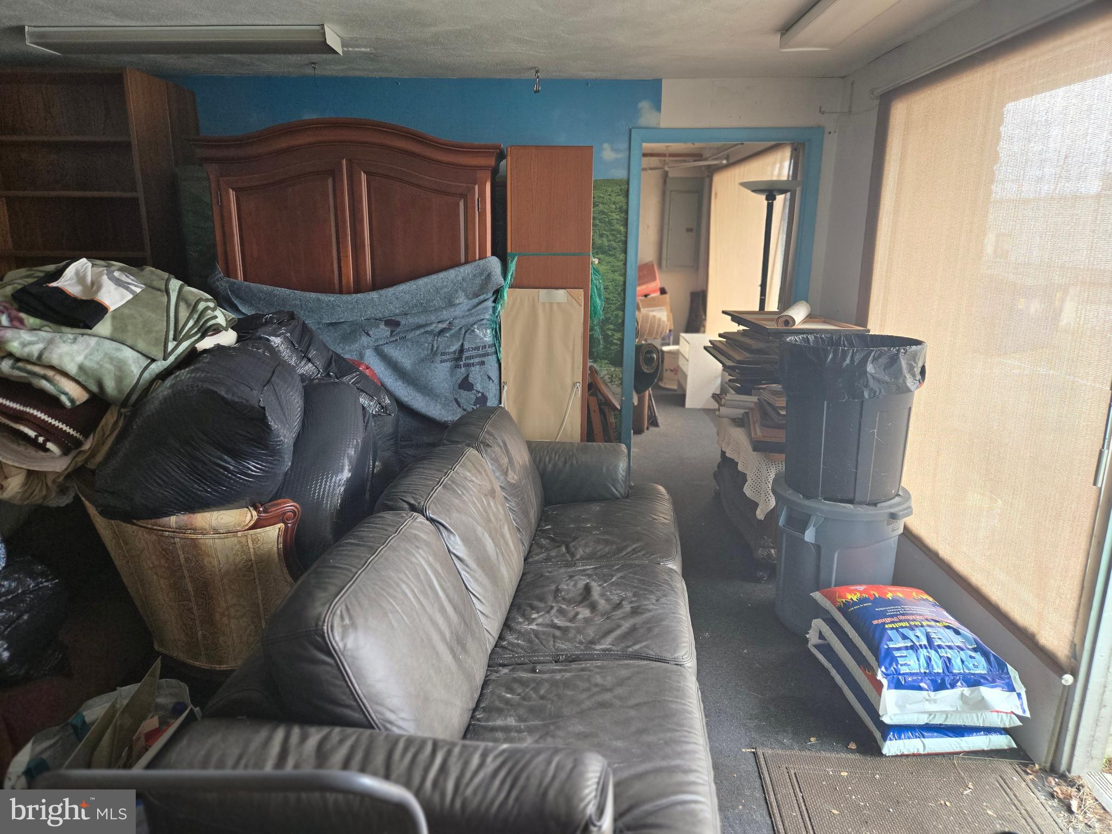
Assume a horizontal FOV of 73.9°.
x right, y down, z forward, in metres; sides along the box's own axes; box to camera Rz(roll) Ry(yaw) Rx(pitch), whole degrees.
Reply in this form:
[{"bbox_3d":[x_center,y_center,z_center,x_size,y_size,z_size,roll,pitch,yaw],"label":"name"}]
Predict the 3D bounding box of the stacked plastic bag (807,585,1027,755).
[{"bbox_3d":[1.238,0.844,2.587,0.470,0.320,0.600,-1,15,-3],"label":"stacked plastic bag"}]

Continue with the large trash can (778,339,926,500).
[{"bbox_3d":[1.165,0.000,2.966,0.520,0.600,0.520,1,15,1],"label":"large trash can"}]

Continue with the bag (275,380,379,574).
[{"bbox_3d":[-0.887,0.209,2.845,0.430,0.780,0.450,1,15,1],"label":"bag"}]

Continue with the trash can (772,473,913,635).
[{"bbox_3d":[1.160,0.572,3.091,0.530,0.600,0.530,1,15,1],"label":"trash can"}]

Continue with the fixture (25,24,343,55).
[{"bbox_3d":[-1.530,-1.568,3.077,1.220,0.070,0.220,1,15,1],"label":"fixture"}]

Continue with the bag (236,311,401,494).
[{"bbox_3d":[-0.995,-0.048,3.110,0.700,0.780,0.550,1,15,1],"label":"bag"}]

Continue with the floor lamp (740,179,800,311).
[{"bbox_3d":[1.257,-0.480,4.554,0.360,1.870,0.360,1,15,1],"label":"floor lamp"}]

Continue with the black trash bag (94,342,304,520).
[{"bbox_3d":[-1.201,0.040,2.537,0.670,0.600,0.550,1,15,1],"label":"black trash bag"}]

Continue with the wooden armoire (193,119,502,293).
[{"bbox_3d":[-0.982,-0.435,3.939,1.440,2.090,0.600,0,15,-1],"label":"wooden armoire"}]

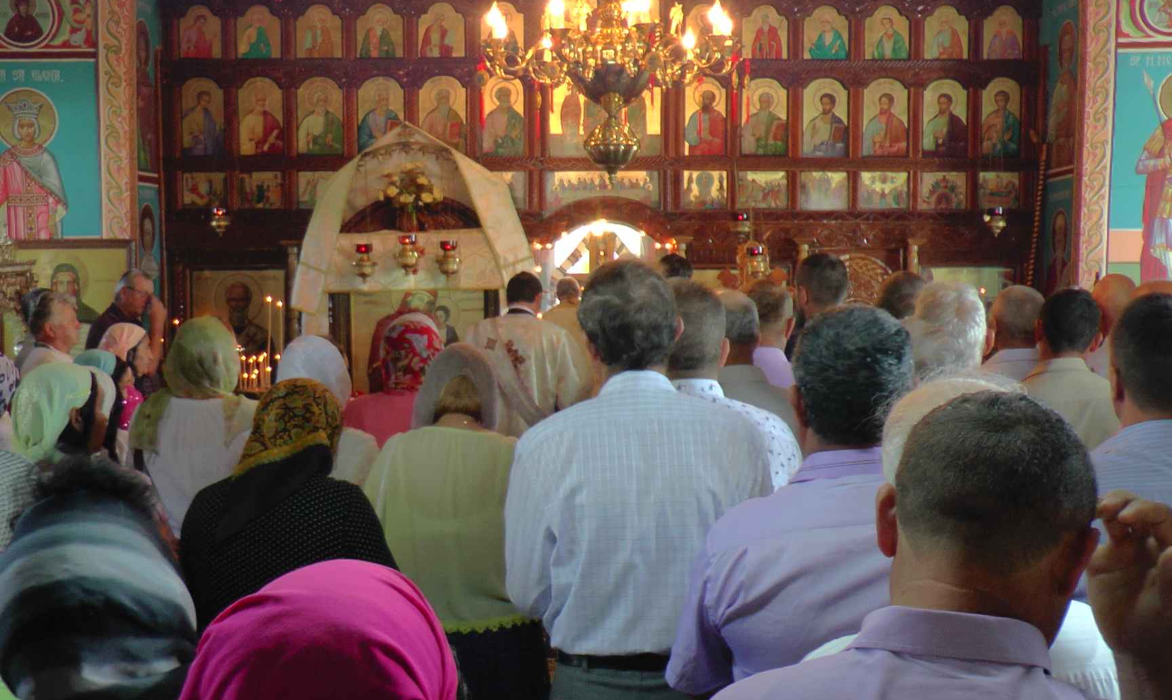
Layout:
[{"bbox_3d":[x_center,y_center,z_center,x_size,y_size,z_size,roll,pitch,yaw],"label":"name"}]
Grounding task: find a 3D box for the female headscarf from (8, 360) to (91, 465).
[{"bbox_3d":[-1.192,0.142,2.800,0.190,0.235,0.220,2,5,27],"label":"female headscarf"}]

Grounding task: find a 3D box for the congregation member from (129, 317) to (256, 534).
[{"bbox_3d":[-1.028,0.726,3.395,0.450,1.629,0.310,0,5,-3],"label":"congregation member"}]

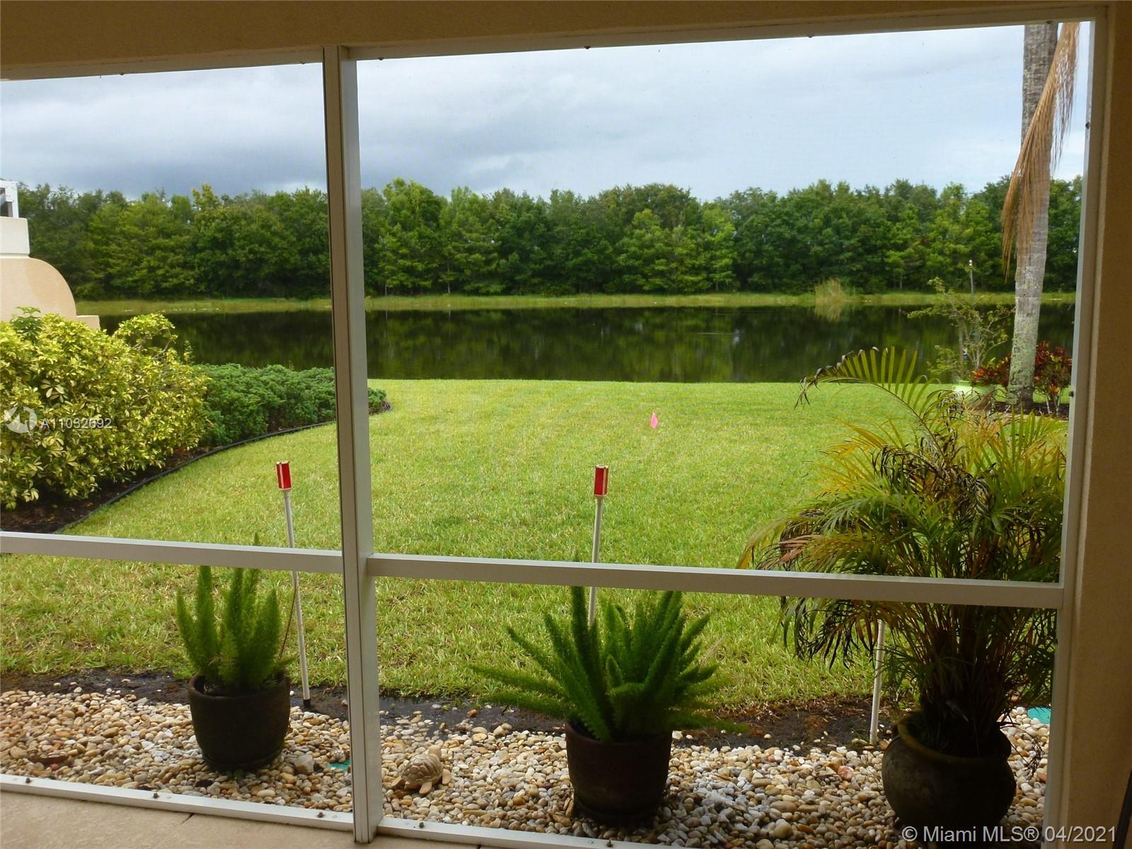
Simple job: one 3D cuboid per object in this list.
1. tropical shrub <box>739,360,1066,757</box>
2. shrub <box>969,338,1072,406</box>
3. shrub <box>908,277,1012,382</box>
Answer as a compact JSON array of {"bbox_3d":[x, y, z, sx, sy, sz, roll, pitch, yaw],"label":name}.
[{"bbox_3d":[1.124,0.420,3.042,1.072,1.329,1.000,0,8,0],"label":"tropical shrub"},{"bbox_3d":[6.428,-0.689,13.243,1.456,0.979,1.150,0,8,0],"label":"shrub"},{"bbox_3d":[5.554,-1.327,13.353,1.385,1.477,1.300,0,8,0],"label":"shrub"}]

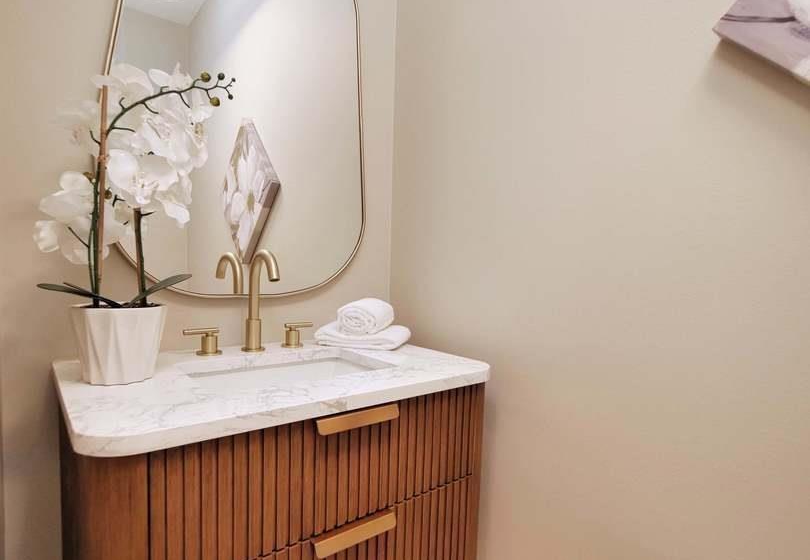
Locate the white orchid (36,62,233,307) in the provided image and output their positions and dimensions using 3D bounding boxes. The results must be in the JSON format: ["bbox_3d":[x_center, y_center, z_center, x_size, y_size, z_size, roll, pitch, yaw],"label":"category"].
[{"bbox_3d":[-0.462,-0.172,0.779,0.300,0.440,0.220,1,1,-40],"label":"white orchid"}]

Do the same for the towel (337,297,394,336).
[{"bbox_3d":[-0.103,0.097,1.182,0.108,0.094,0.140,2,1,20],"label":"towel"}]

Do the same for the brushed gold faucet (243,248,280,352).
[{"bbox_3d":[-0.336,0.049,1.034,0.056,0.250,0.160,1,1,-40],"label":"brushed gold faucet"}]

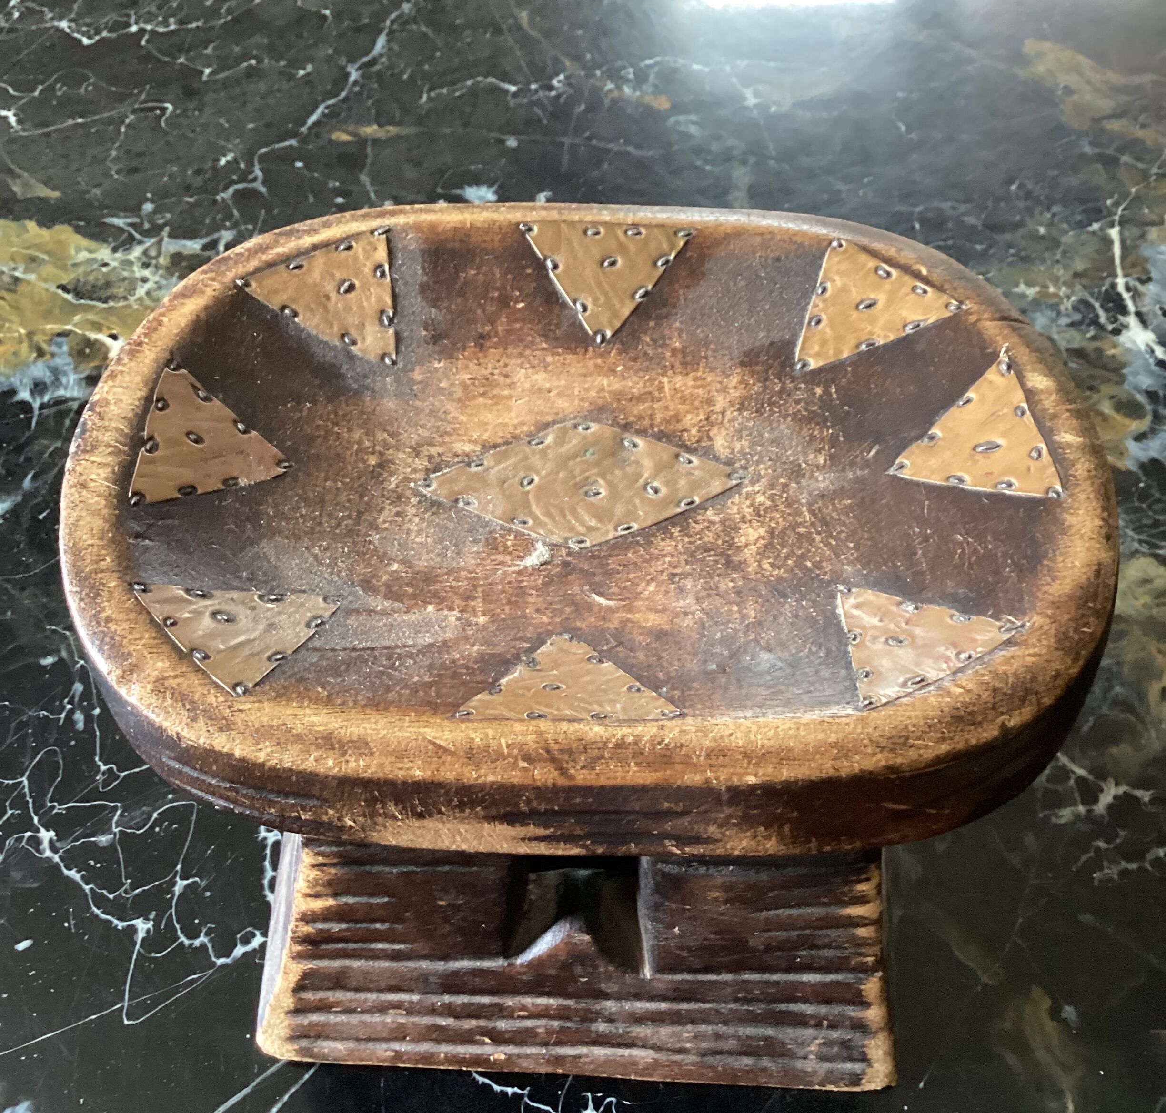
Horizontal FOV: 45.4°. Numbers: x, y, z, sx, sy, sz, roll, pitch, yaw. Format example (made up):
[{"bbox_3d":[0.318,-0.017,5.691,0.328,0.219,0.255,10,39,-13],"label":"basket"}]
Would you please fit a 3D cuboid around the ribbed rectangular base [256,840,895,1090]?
[{"bbox_3d":[0.001,0.070,0.577,0.260,0.175,0.220,2,48,2],"label":"ribbed rectangular base"}]

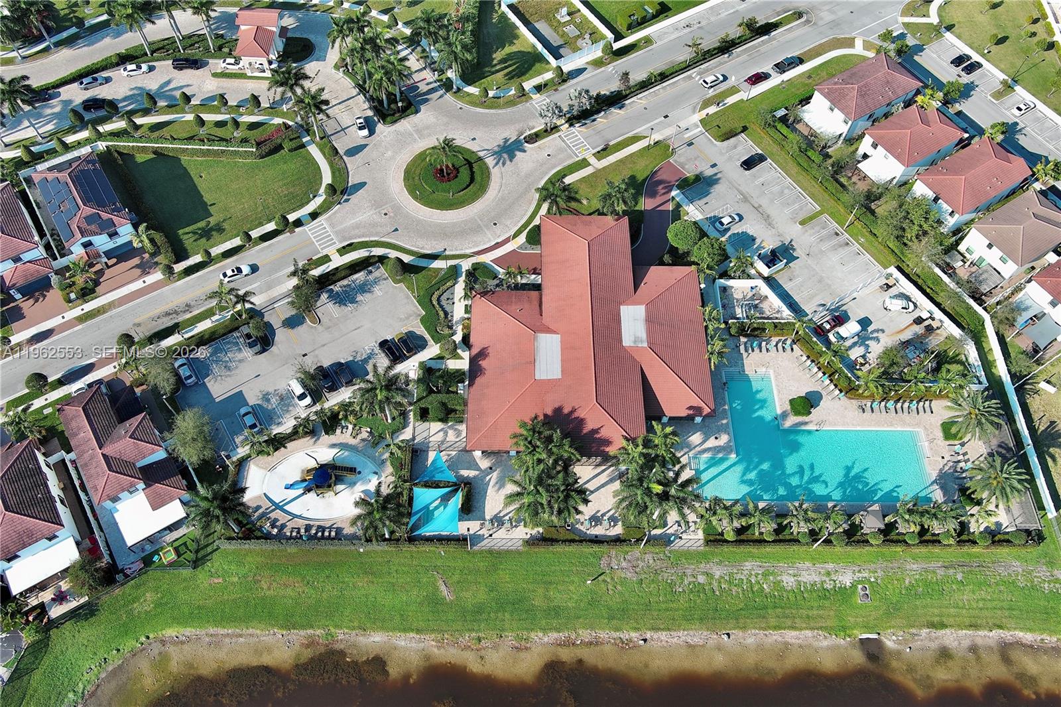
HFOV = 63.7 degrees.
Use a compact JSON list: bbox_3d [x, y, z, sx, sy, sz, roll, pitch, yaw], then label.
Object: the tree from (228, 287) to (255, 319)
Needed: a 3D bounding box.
[{"bbox_3d":[-43.767,-7.122,131.766,4.800,7.200,4.800,1,60,-2],"label":"tree"}]

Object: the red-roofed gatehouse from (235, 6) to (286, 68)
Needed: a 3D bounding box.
[{"bbox_3d":[-52.240,-60.100,164.350,8.230,7.090,11.750,3,61,1],"label":"red-roofed gatehouse"}]

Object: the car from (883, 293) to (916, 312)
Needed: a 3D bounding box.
[{"bbox_3d":[60.466,-8.004,140.175,4.750,1.650,1.880,9,60,2],"label":"car"}]

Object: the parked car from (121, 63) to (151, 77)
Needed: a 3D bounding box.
[{"bbox_3d":[-77.074,-55.344,166.891,4.850,1.450,1.850,-13,62,-8],"label":"parked car"}]

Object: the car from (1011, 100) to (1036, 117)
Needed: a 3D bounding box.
[{"bbox_3d":[94.438,-46.964,163.708,4.750,1.450,1.850,-29,65,-17],"label":"car"}]

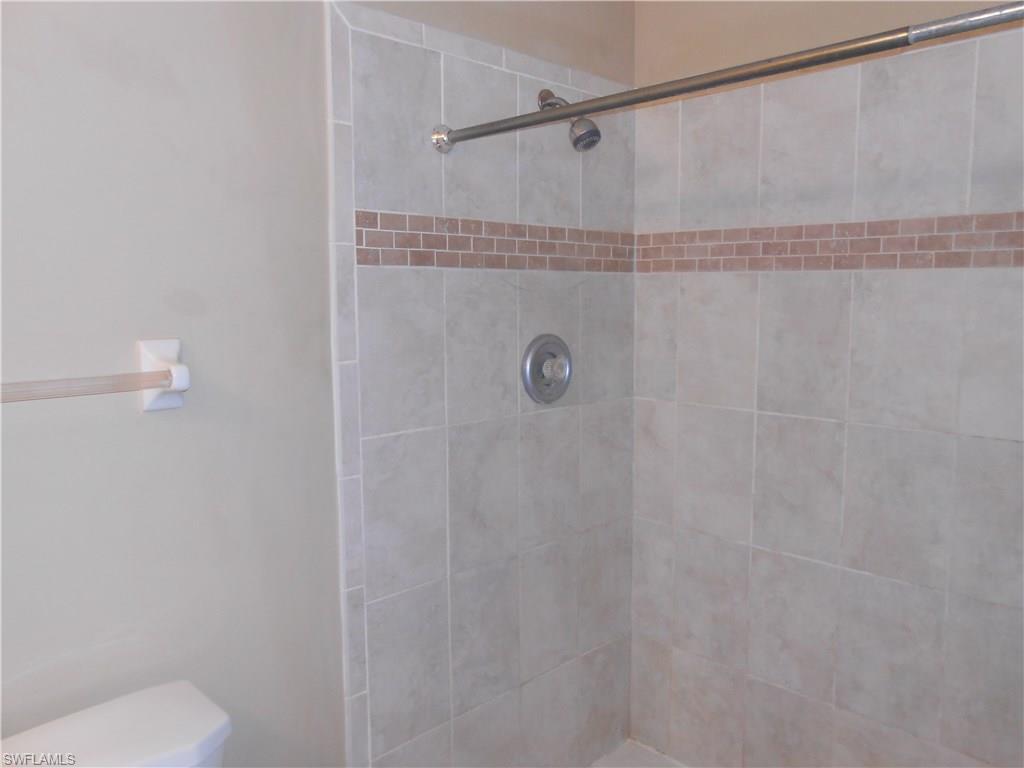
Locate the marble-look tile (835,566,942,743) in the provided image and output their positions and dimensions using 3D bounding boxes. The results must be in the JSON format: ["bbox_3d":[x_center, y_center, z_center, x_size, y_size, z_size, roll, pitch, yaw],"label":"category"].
[{"bbox_3d":[0.760,0.542,1.554,0.009,0.304,0.199,-6,9,-44],"label":"marble-look tile"}]

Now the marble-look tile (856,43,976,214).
[{"bbox_3d":[0.785,-0.486,1.504,0.010,0.311,0.209,-6,9,-44],"label":"marble-look tile"}]

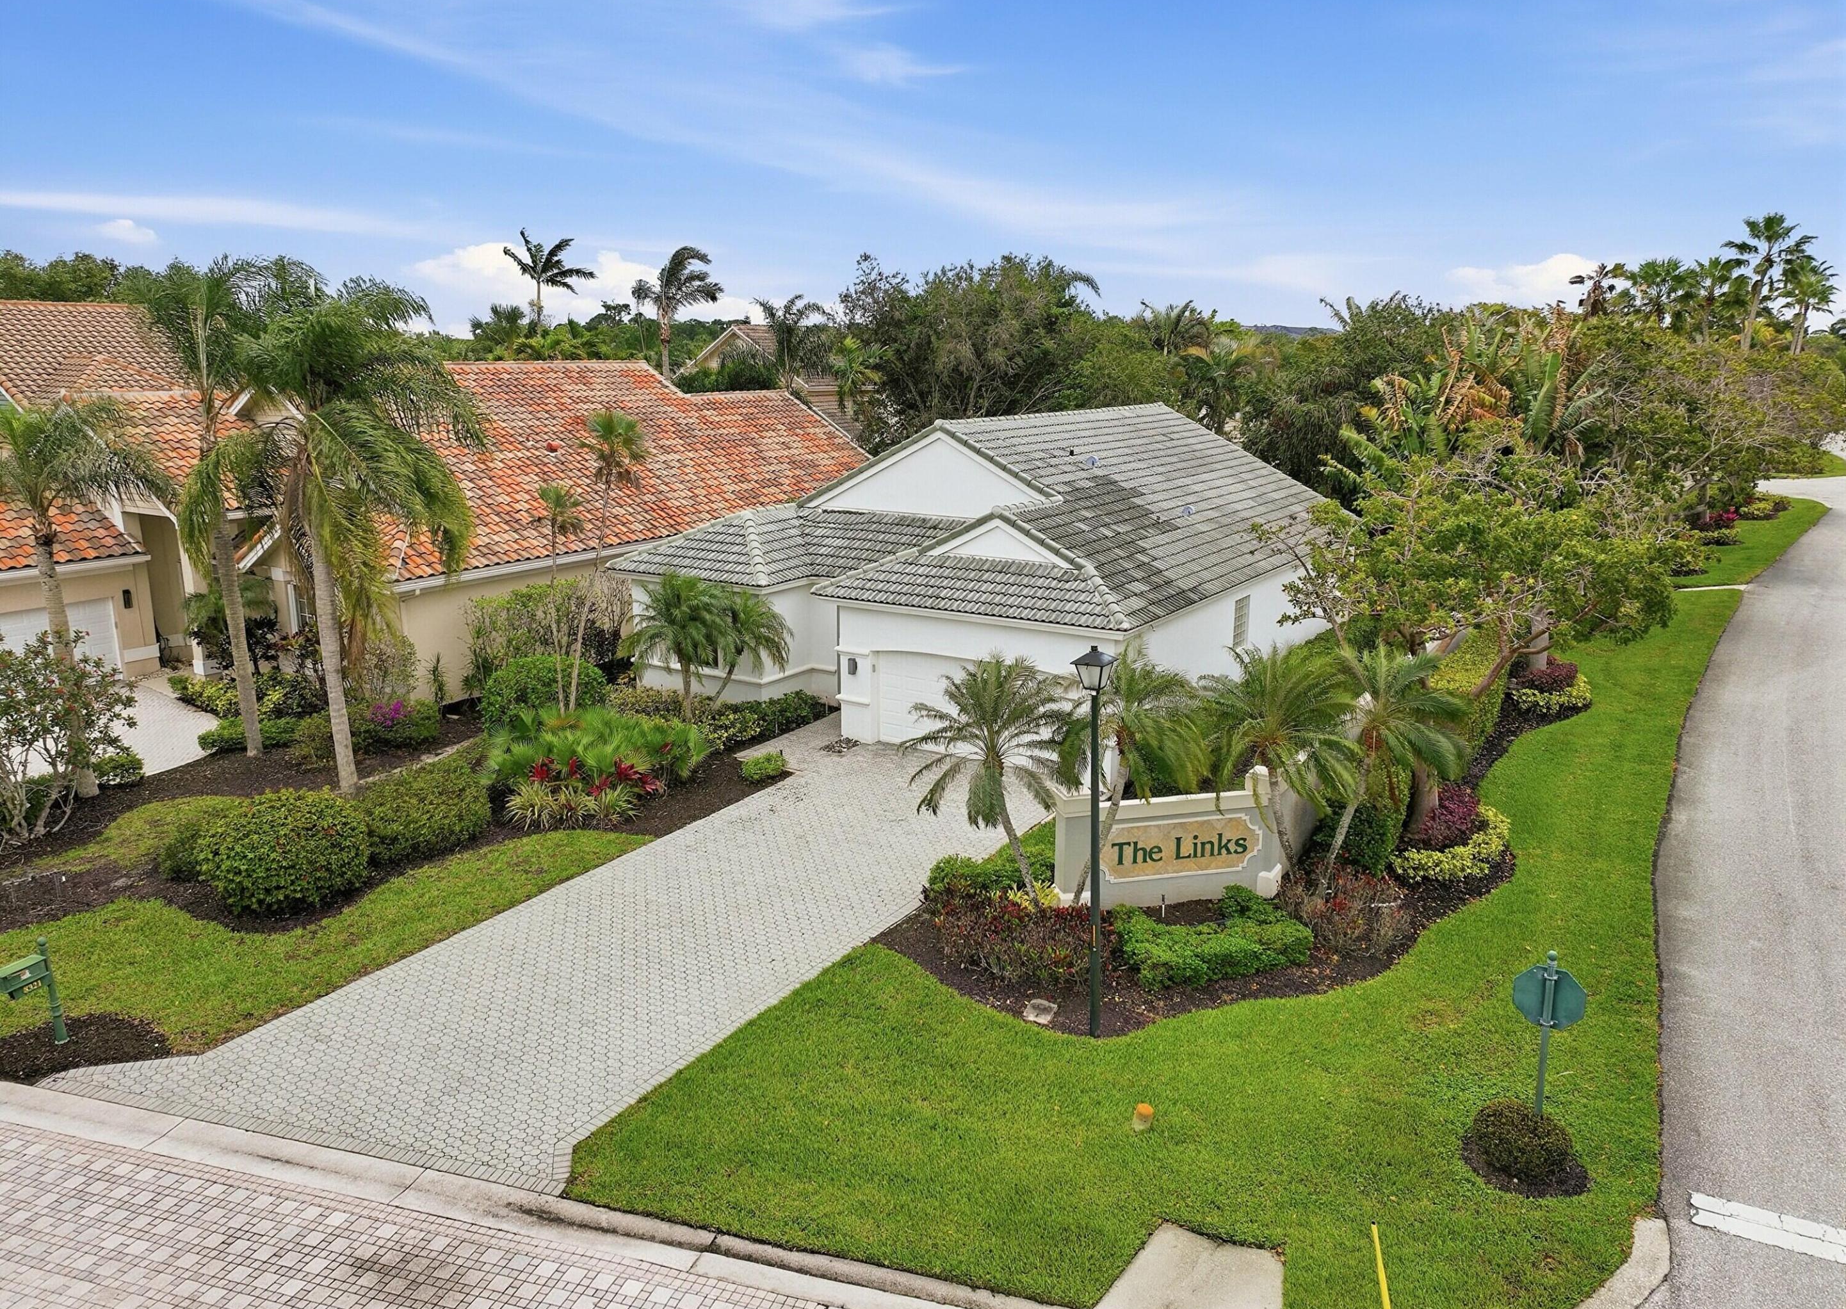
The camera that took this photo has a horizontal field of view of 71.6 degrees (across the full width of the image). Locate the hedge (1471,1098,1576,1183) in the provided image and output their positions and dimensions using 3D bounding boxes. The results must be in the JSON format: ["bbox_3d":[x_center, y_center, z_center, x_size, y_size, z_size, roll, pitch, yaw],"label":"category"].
[{"bbox_3d":[6.018,4.879,12.851,0.980,0.680,0.980,-1,13,0],"label":"hedge"}]

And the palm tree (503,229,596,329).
[{"bbox_3d":[-17.337,-12.771,60.638,4.300,14.200,4.300,-1,13,0],"label":"palm tree"}]

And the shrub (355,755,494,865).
[{"bbox_3d":[-8.888,2.576,21.600,1.700,1.250,2.500,12,18,42],"label":"shrub"}]

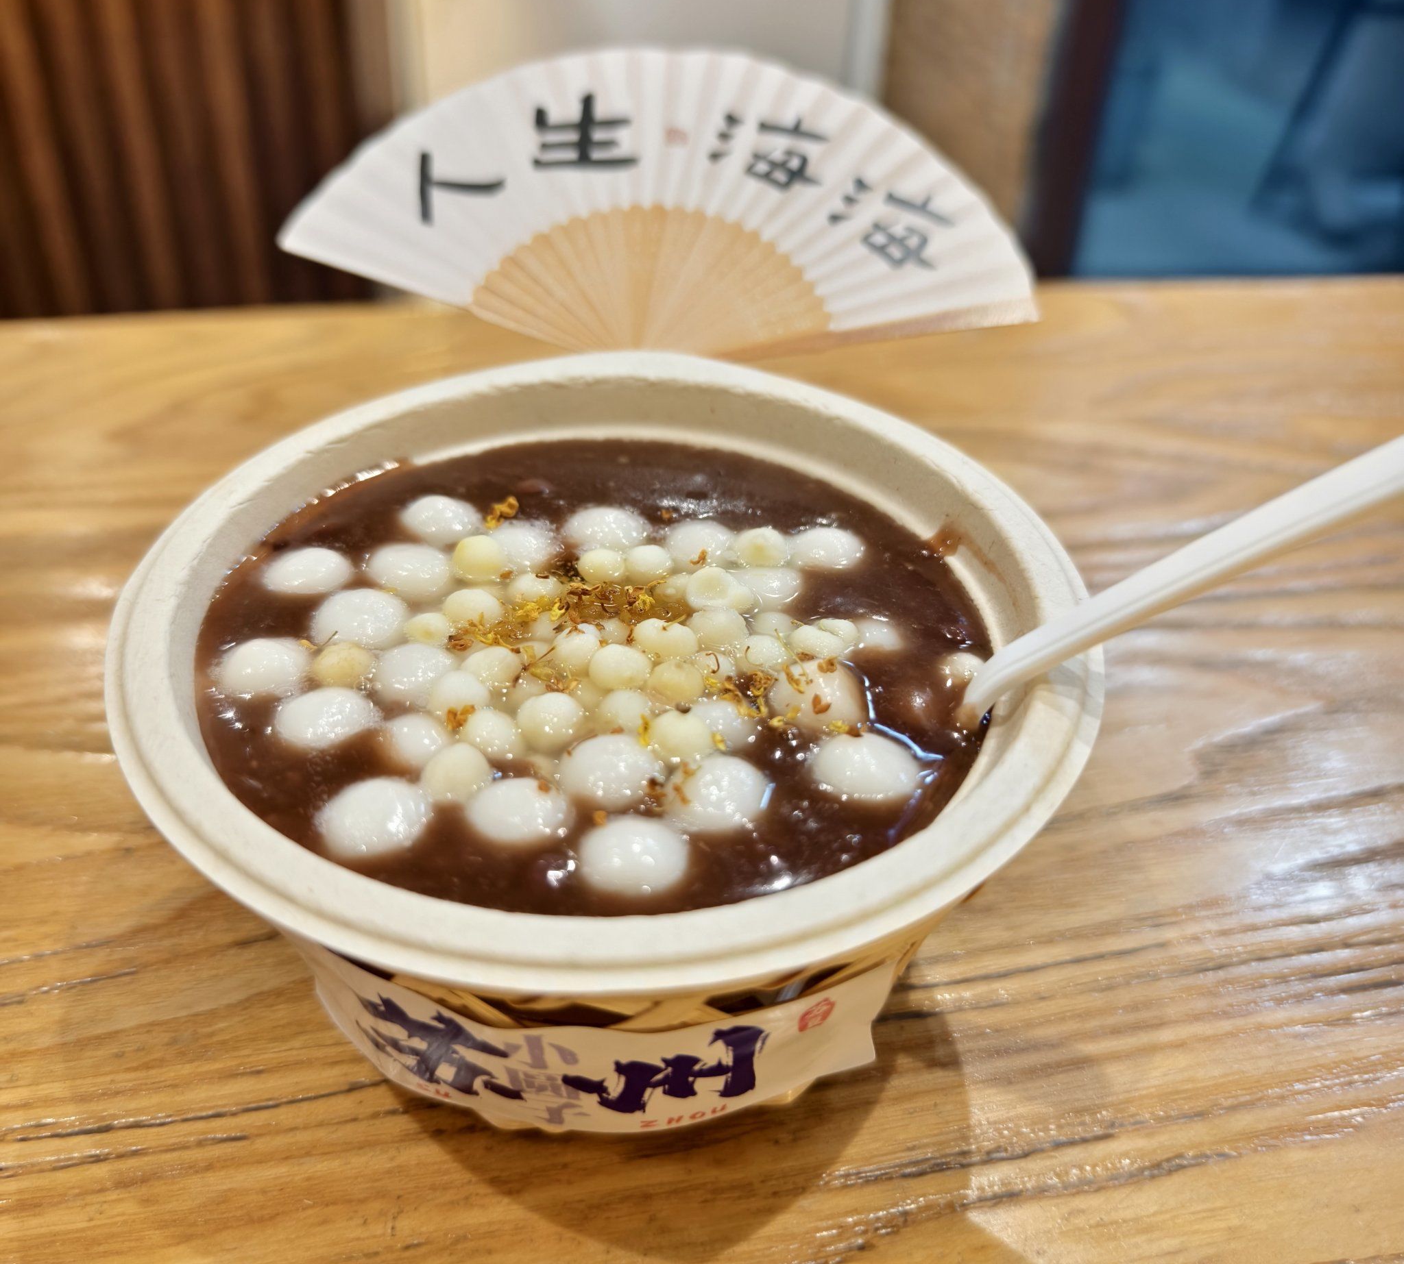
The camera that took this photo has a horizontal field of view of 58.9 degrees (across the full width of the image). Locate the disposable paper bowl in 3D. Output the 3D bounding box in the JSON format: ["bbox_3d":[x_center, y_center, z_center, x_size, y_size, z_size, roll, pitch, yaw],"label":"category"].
[{"bbox_3d":[-0.016,0.020,0.237,0.166,0.077,0.166,1,38,-1],"label":"disposable paper bowl"}]

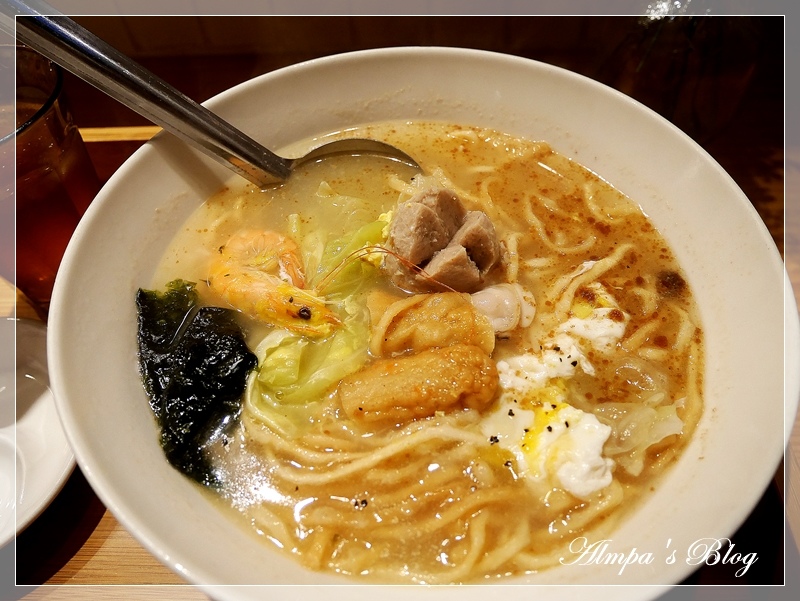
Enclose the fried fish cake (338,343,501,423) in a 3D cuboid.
[{"bbox_3d":[0.006,0.027,0.172,0.049,0.018,0.022,-9,55,-6],"label":"fried fish cake"}]

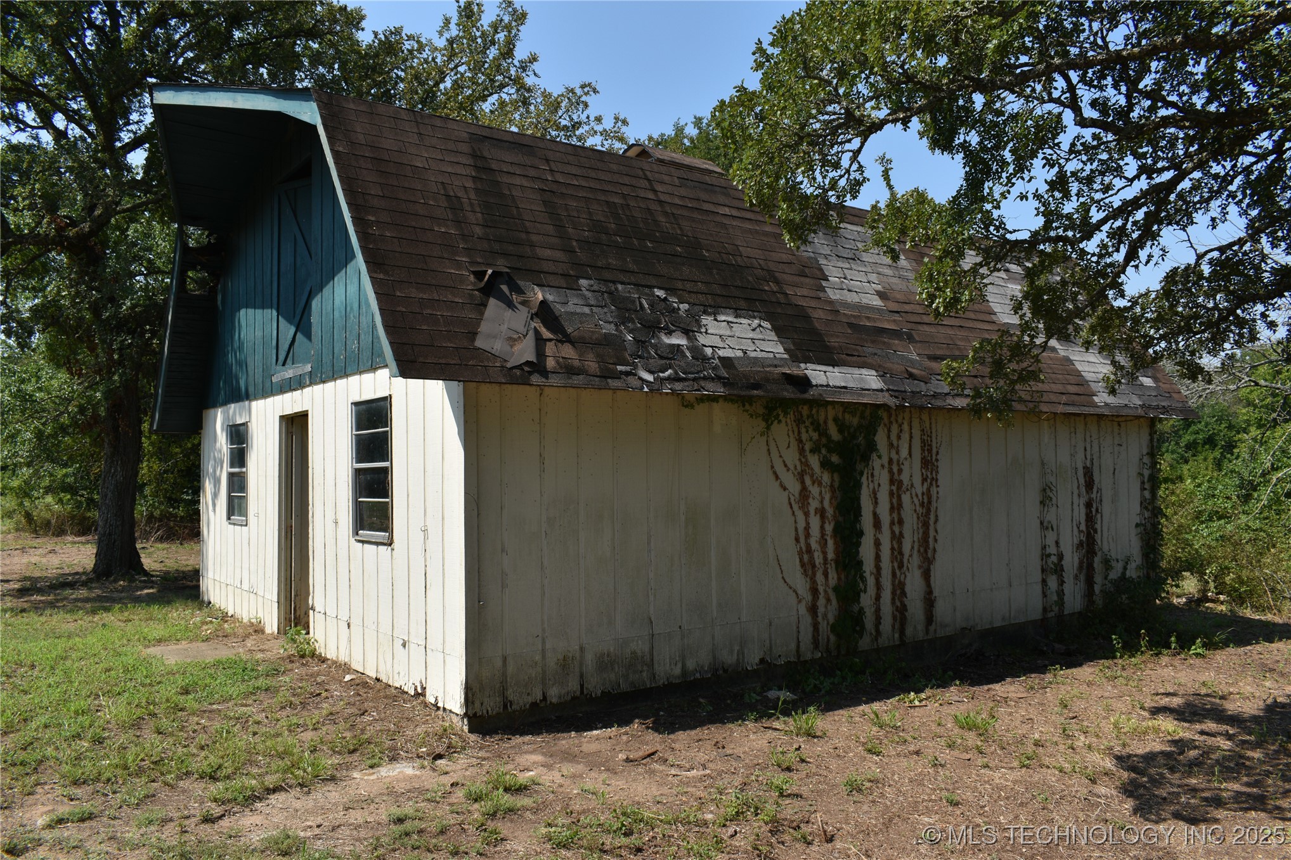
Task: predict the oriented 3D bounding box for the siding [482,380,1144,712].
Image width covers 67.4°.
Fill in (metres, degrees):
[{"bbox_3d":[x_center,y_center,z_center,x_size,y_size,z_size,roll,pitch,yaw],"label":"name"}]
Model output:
[{"bbox_3d":[2.483,0.823,9.038,9.160,2.200,0.100,1,-3,-37],"label":"siding"}]

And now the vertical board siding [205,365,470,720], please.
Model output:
[{"bbox_3d":[-3.327,0.803,9.199,0.100,2.380,7.300,1,-3,-37],"label":"vertical board siding"}]

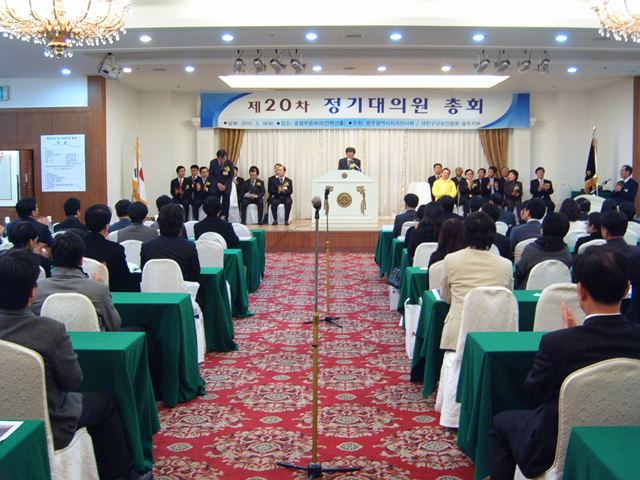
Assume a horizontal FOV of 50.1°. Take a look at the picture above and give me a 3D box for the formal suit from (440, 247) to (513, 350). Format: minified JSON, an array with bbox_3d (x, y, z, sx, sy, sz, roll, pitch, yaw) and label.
[{"bbox_3d":[1.056,0.395,4.724,0.510,0.720,0.400,0,6,1],"label":"formal suit"}]

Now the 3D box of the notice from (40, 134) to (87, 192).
[{"bbox_3d":[-5.025,-1.496,13.413,0.870,1.130,0.020,0,6,1],"label":"notice"}]

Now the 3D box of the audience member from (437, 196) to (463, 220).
[{"bbox_3d":[1.788,0.004,9.519,0.500,1.290,0.750,-1,6,-4],"label":"audience member"}]

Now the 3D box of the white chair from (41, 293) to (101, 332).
[{"bbox_3d":[-1.582,0.749,4.646,0.430,0.910,0.550,0,6,1],"label":"white chair"}]

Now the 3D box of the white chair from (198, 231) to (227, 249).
[{"bbox_3d":[-1.320,0.343,8.726,0.460,0.920,0.560,0,6,1],"label":"white chair"}]

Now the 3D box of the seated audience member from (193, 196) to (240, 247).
[{"bbox_3d":[-1.295,0.119,8.905,0.570,1.330,0.750,0,6,1],"label":"seated audience member"}]

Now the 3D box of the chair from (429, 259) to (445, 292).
[{"bbox_3d":[1.094,0.606,6.059,0.460,0.920,0.560,0,6,-2],"label":"chair"}]

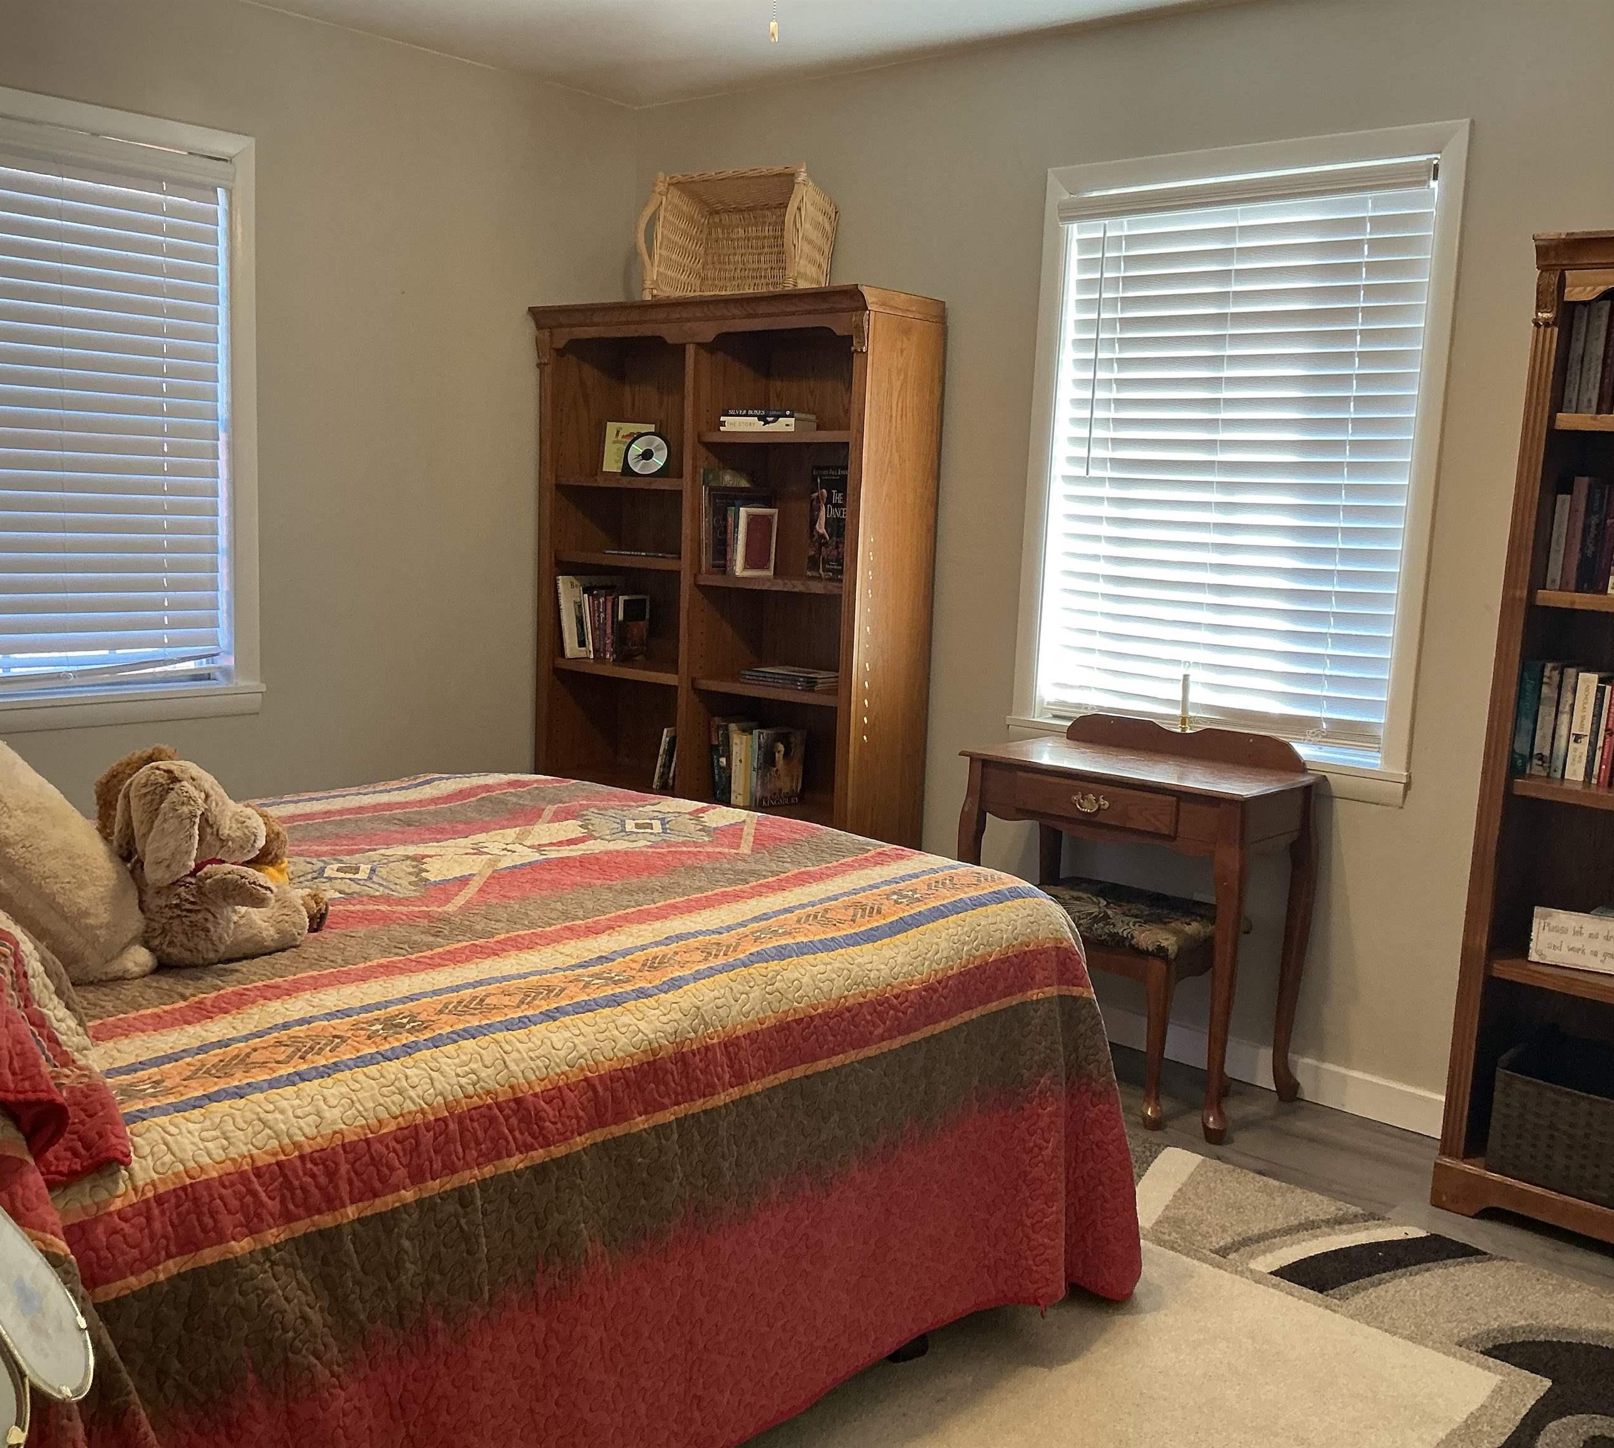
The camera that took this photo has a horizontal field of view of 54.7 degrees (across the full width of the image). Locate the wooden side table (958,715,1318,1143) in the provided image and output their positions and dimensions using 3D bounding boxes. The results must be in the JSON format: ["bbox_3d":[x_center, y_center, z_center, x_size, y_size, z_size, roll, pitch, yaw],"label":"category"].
[{"bbox_3d":[0.734,0.425,3.605,0.710,0.820,0.385,9,11,40],"label":"wooden side table"}]

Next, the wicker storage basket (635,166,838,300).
[{"bbox_3d":[-0.171,-1.285,4.201,0.440,0.335,0.280,6,1,26],"label":"wicker storage basket"}]

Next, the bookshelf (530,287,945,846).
[{"bbox_3d":[-0.255,-0.242,4.410,1.220,1.828,0.352,9,11,40],"label":"bookshelf"}]

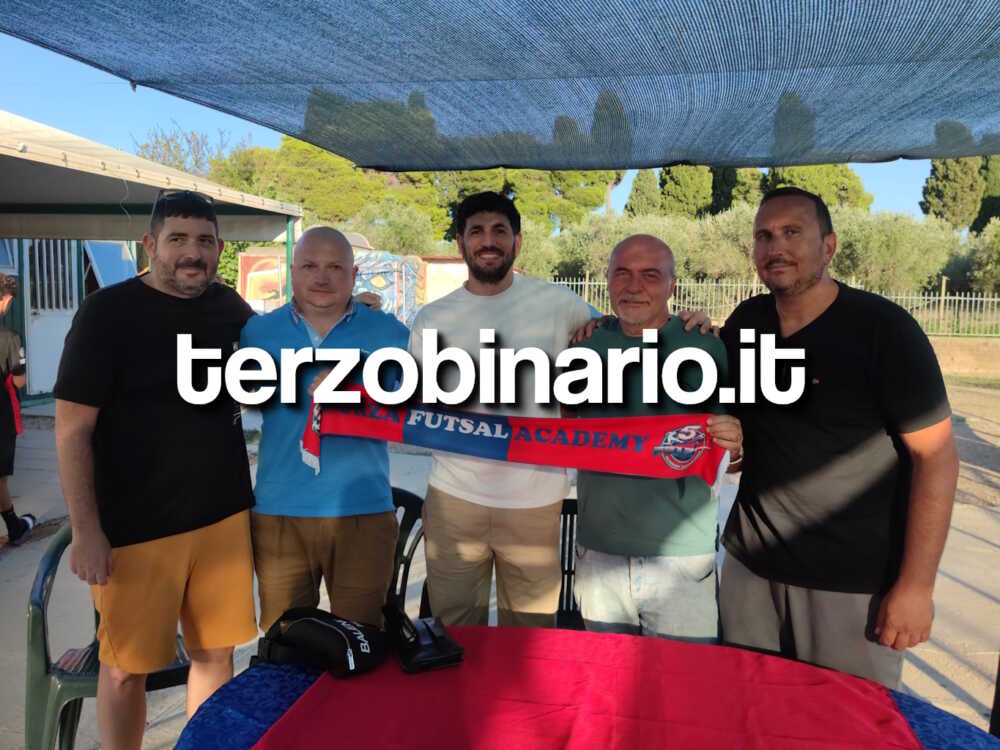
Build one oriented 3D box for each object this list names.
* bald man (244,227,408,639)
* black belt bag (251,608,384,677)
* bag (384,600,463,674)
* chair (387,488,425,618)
[{"bbox_3d":[-0.508,0.410,2.030,0.540,1.670,0.370,0,5,-9],"label":"bald man"},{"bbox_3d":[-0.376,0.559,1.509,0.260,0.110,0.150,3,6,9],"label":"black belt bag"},{"bbox_3d":[-0.169,0.566,1.557,0.145,0.100,0.155,-1,6,-23],"label":"bag"},{"bbox_3d":[-0.427,0.845,2.226,0.570,0.850,0.560,1,6,-6],"label":"chair"}]

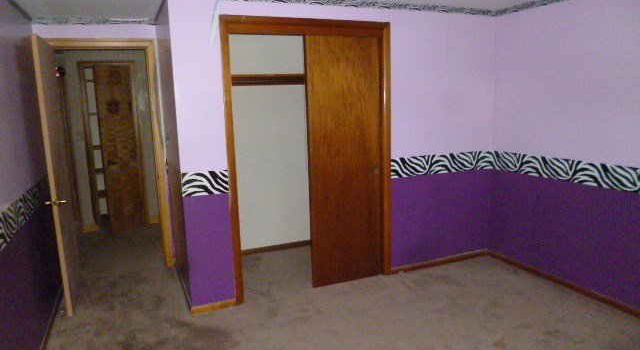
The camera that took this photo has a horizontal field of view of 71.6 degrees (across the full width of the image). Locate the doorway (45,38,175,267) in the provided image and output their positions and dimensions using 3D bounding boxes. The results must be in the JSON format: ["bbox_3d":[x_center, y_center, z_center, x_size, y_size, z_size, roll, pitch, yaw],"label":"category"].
[{"bbox_3d":[-1.868,-0.126,4.023,0.871,2.127,0.130,-5,10,-23],"label":"doorway"}]

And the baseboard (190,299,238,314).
[{"bbox_3d":[-0.805,0.999,3.383,0.340,0.055,0.020,-5,10,-23],"label":"baseboard"}]

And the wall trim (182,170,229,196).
[{"bbox_3d":[-0.825,0.059,3.225,0.338,0.170,0.012,-5,10,-23],"label":"wall trim"}]

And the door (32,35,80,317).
[{"bbox_3d":[-2.048,0.003,3.503,0.043,2.032,0.721,-5,10,-23],"label":"door"}]

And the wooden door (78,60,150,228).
[{"bbox_3d":[-2.519,-0.344,5.486,0.610,2.060,0.090,-5,10,-23],"label":"wooden door"}]

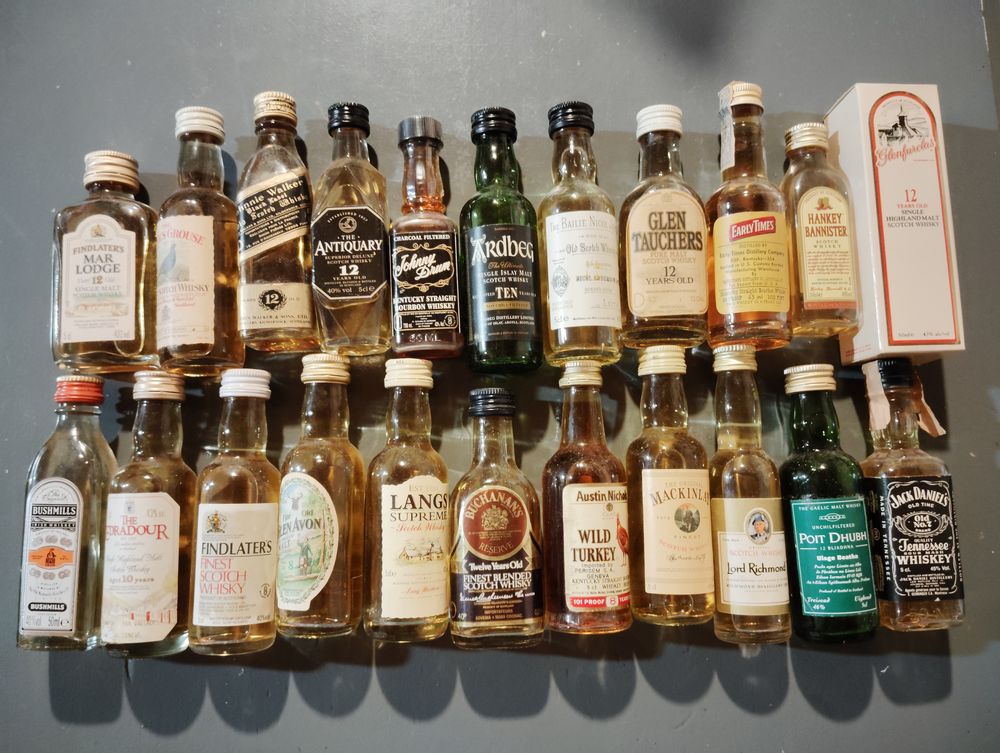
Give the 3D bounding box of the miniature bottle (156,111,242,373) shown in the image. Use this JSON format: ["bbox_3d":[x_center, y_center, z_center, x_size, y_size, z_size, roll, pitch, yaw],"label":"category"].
[{"bbox_3d":[-0.132,-0.060,0.357,0.034,0.034,0.117,-6,81,15],"label":"miniature bottle"}]

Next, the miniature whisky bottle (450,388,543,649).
[{"bbox_3d":[-0.002,0.059,0.347,0.038,0.030,0.106,-1,82,-1],"label":"miniature whisky bottle"}]

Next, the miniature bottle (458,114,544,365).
[{"bbox_3d":[0.000,-0.061,0.362,0.034,0.034,0.117,-2,81,-5],"label":"miniature bottle"}]

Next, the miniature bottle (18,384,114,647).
[{"bbox_3d":[-0.182,0.056,0.345,0.030,0.030,0.111,-1,82,-1],"label":"miniature bottle"}]

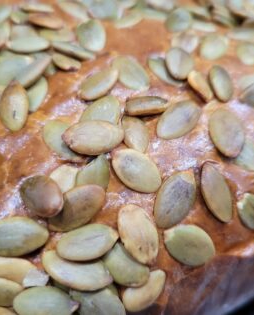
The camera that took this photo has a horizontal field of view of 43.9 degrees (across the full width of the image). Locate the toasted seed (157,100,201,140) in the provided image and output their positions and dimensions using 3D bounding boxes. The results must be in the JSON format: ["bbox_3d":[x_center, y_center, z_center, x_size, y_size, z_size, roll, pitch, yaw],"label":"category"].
[{"bbox_3d":[0.014,-0.010,0.084,0.016,0.003,0.008,-39,74,-21],"label":"toasted seed"}]

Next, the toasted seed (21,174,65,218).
[{"bbox_3d":[-0.020,0.009,0.072,0.013,0.003,0.009,34,77,30],"label":"toasted seed"}]

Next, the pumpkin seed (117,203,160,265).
[{"bbox_3d":[0.003,0.018,0.074,0.008,0.003,0.015,-22,79,-8],"label":"pumpkin seed"}]

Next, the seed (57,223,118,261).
[{"bbox_3d":[-0.009,0.020,0.074,0.014,0.003,0.008,-9,79,-2],"label":"seed"}]

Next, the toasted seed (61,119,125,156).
[{"bbox_3d":[-0.009,-0.005,0.078,0.015,0.003,0.009,-2,66,-3],"label":"toasted seed"}]

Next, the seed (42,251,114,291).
[{"bbox_3d":[-0.012,0.026,0.074,0.017,0.003,0.008,18,82,3],"label":"seed"}]

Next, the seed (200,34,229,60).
[{"bbox_3d":[0.028,-0.035,0.100,0.008,0.003,0.015,31,60,11],"label":"seed"}]

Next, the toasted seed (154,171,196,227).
[{"bbox_3d":[0.011,0.010,0.074,0.008,0.003,0.015,32,79,-3],"label":"toasted seed"}]

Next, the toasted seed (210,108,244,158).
[{"bbox_3d":[0.026,-0.006,0.083,0.009,0.003,0.015,-3,66,-9],"label":"toasted seed"}]

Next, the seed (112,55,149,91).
[{"bbox_3d":[0.001,-0.023,0.085,0.008,0.003,0.014,-22,65,-19],"label":"seed"}]

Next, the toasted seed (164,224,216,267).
[{"bbox_3d":[0.015,0.021,0.076,0.013,0.003,0.009,18,77,-1],"label":"toasted seed"}]

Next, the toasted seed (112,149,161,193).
[{"bbox_3d":[0.002,0.003,0.074,0.014,0.003,0.008,36,77,5],"label":"toasted seed"}]

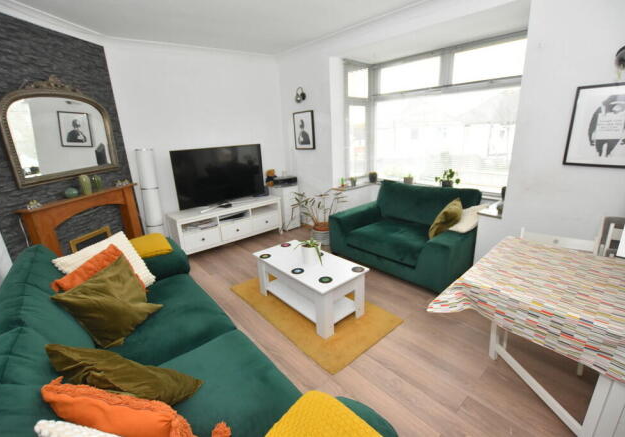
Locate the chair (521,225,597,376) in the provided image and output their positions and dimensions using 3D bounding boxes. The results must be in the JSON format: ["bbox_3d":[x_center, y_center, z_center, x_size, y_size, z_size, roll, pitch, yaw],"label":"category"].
[{"bbox_3d":[1.584,0.507,1.835,0.420,0.780,0.490,9,20,33],"label":"chair"}]

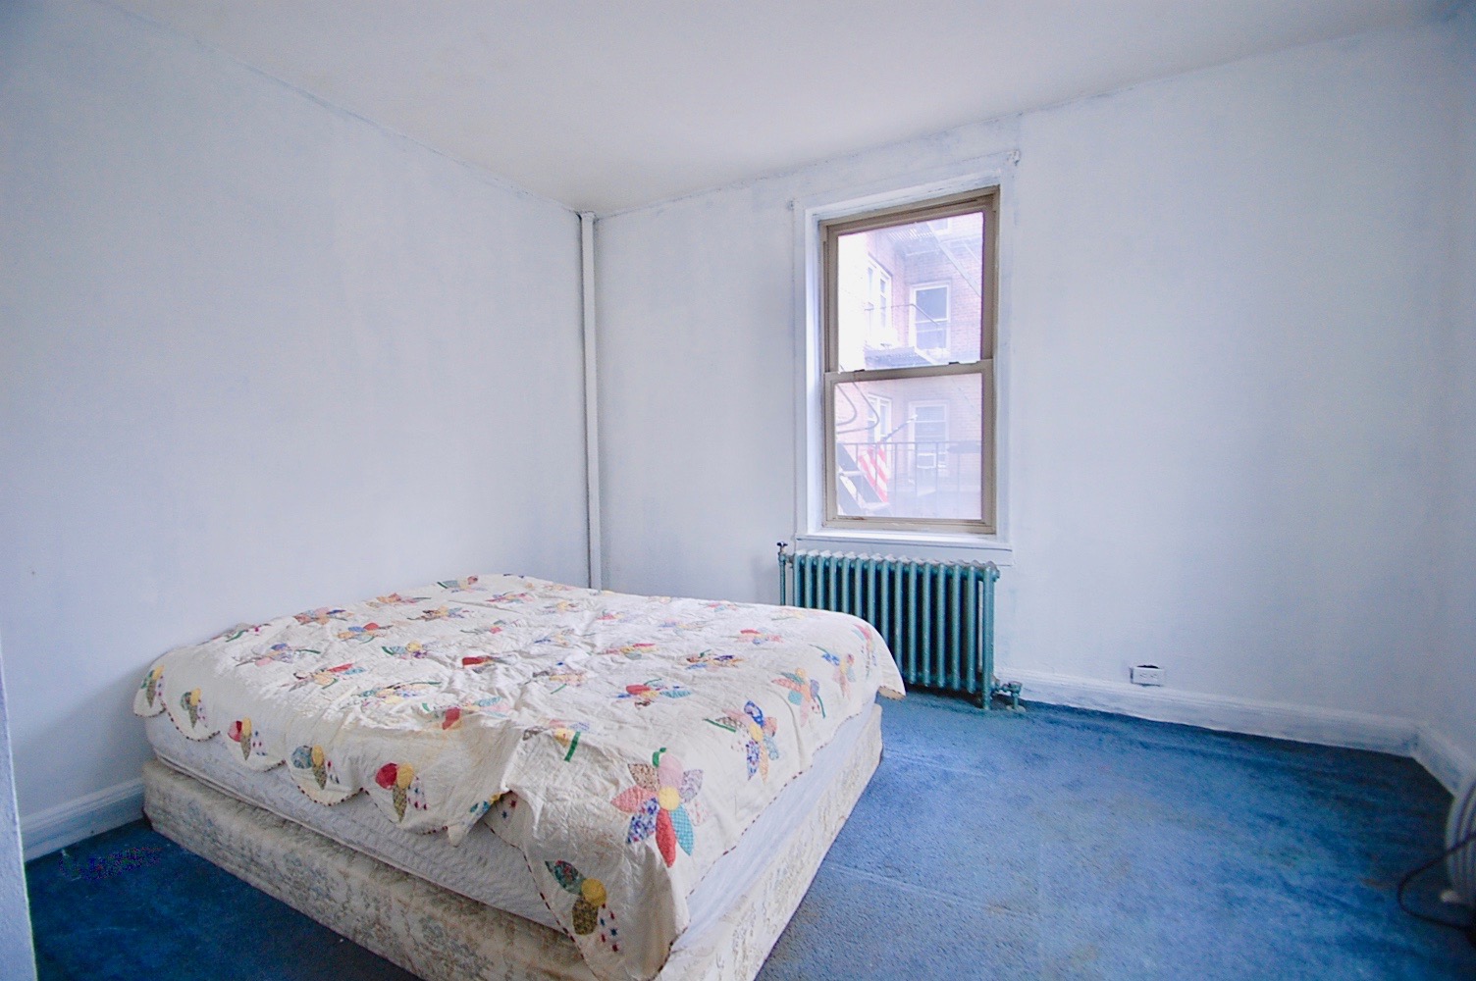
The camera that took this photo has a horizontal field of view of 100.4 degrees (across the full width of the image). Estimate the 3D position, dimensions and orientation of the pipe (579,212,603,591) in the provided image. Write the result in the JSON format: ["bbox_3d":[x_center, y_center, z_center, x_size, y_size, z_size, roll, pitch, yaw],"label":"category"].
[{"bbox_3d":[-0.881,-0.365,3.723,0.064,2.542,0.064,1,4,27],"label":"pipe"}]

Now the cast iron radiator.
[{"bbox_3d":[0.714,0.617,2.917,1.060,0.648,0.165,1,4,27],"label":"cast iron radiator"}]

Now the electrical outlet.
[{"bbox_3d":[1.691,0.767,2.532,0.108,0.070,0.020,1,4,27],"label":"electrical outlet"}]

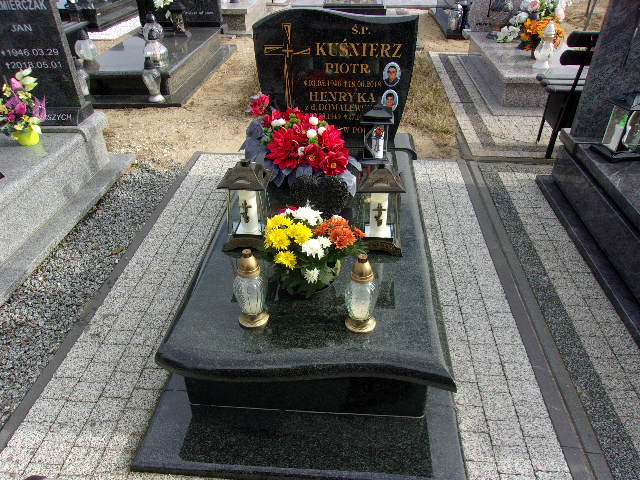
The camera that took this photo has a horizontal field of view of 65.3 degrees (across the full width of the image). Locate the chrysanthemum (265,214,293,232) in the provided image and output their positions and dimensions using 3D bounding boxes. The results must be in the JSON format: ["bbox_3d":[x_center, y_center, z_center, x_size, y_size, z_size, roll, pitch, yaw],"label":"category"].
[{"bbox_3d":[-0.140,-0.056,1.684,0.092,0.052,0.085,2,34,4],"label":"chrysanthemum"}]

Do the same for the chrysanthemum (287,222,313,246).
[{"bbox_3d":[-0.067,-0.018,1.630,0.085,0.050,0.080,2,34,4],"label":"chrysanthemum"}]

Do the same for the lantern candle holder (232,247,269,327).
[{"bbox_3d":[-0.217,0.148,1.564,0.108,0.277,0.108,2,34,4],"label":"lantern candle holder"}]

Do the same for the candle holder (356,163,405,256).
[{"bbox_3d":[0.221,-0.130,1.835,0.175,0.347,0.175,2,34,4],"label":"candle holder"}]

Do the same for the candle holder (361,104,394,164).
[{"bbox_3d":[0.284,-0.538,2.526,0.150,0.270,0.150,2,34,4],"label":"candle holder"}]

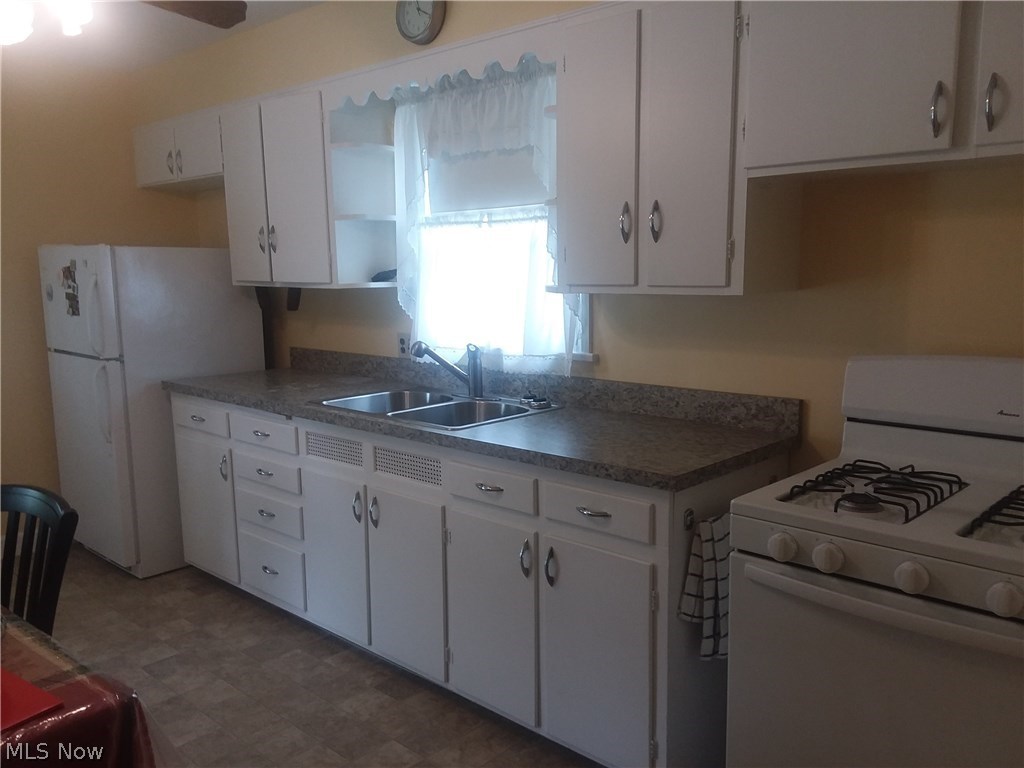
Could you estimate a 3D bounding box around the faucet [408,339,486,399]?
[{"bbox_3d":[-0.245,-0.044,3.101,0.310,0.225,0.065,-7,10,-36],"label":"faucet"}]

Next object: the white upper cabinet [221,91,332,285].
[{"bbox_3d":[-0.970,-0.878,3.766,0.807,0.827,0.347,7,11,41],"label":"white upper cabinet"}]

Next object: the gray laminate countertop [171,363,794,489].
[{"bbox_3d":[-0.374,0.092,3.087,2.685,0.037,0.720,7,11,41],"label":"gray laminate countertop"}]

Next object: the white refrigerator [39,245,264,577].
[{"bbox_3d":[-1.823,0.081,4.145,0.820,1.534,0.720,7,11,41],"label":"white refrigerator"}]

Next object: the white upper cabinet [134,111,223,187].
[{"bbox_3d":[-1.643,-1.230,4.310,0.935,0.306,0.347,7,11,41],"label":"white upper cabinet"}]

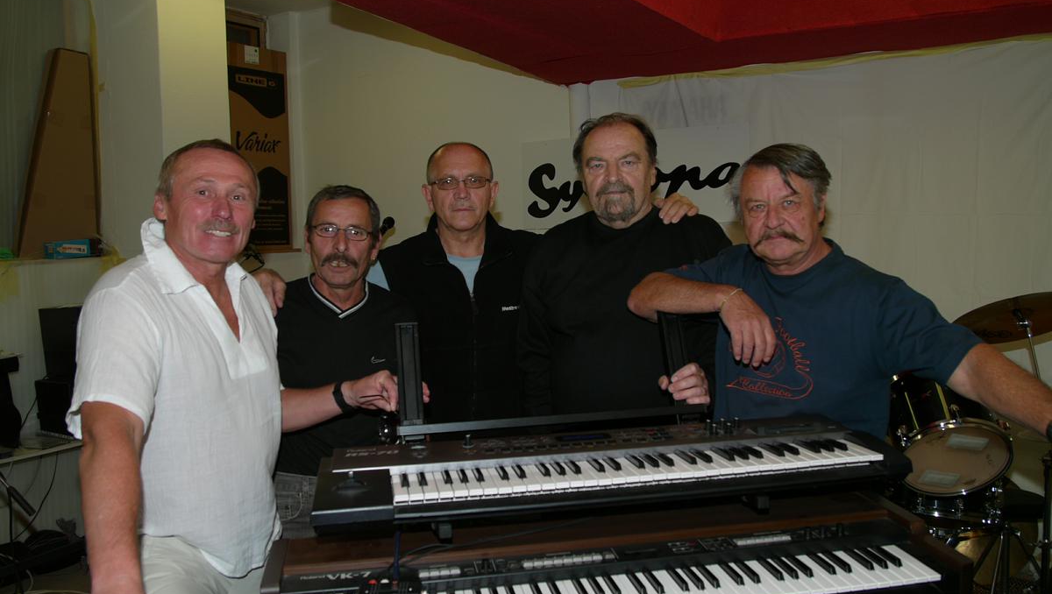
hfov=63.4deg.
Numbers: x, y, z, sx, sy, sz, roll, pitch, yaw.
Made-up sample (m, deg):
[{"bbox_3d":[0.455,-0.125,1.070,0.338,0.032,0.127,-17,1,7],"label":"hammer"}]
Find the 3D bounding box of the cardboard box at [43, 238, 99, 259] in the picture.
[{"bbox_3d":[-1.994,-0.206,3.731,0.085,0.072,0.205,1,5,29],"label":"cardboard box"}]

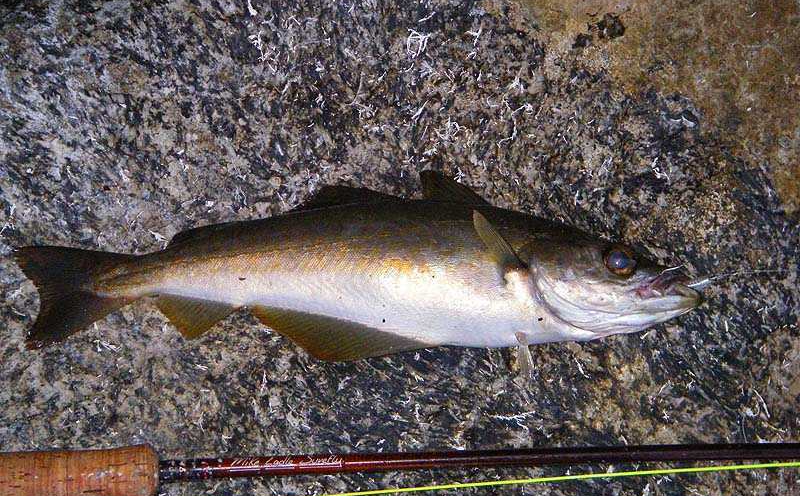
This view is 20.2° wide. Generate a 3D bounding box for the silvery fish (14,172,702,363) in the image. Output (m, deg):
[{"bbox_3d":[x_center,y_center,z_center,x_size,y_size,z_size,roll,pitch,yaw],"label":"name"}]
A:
[{"bbox_3d":[-0.021,0.010,1.155,0.354,0.046,0.096,1,77,0],"label":"silvery fish"}]

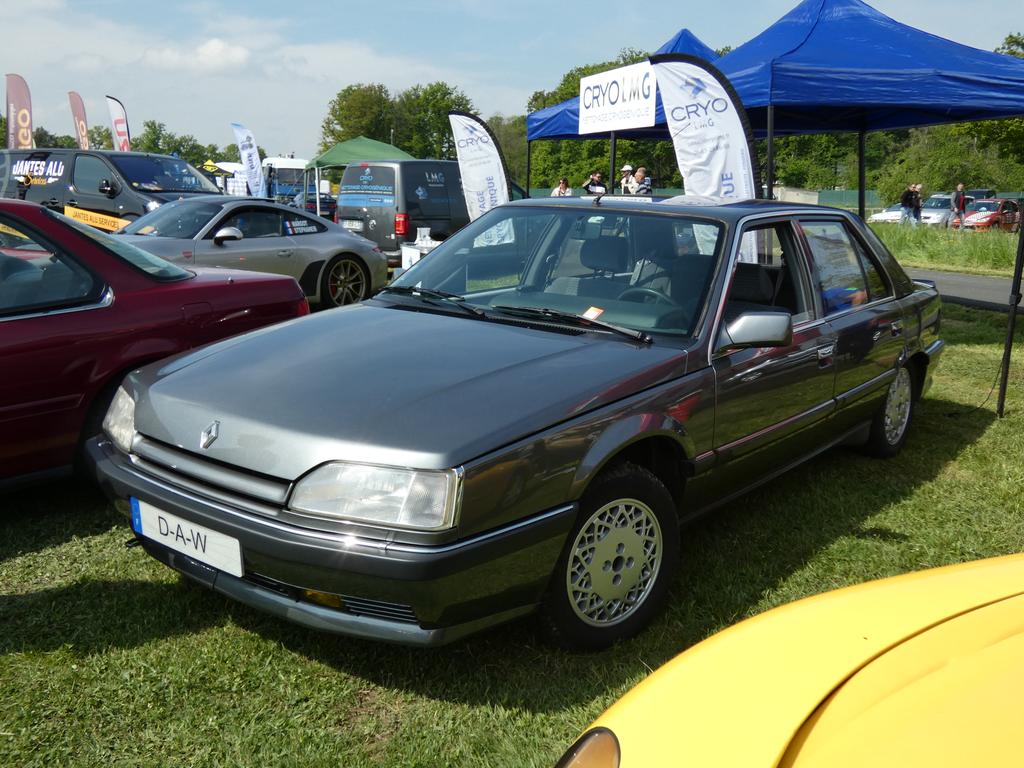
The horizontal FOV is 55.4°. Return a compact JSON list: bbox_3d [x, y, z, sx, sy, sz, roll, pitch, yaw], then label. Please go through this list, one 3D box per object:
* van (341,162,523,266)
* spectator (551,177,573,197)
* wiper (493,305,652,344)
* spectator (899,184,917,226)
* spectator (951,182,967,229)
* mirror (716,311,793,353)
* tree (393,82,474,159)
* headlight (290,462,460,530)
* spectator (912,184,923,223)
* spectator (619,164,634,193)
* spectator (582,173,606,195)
[{"bbox_3d":[-1.044,-3.416,19.571,1.920,1.950,4.750,10,15,40],"label":"van"},{"bbox_3d":[0.998,-3.316,19.711,0.480,1.670,0.320,5,12,21],"label":"spectator"},{"bbox_3d":[0.200,-0.233,3.455,0.712,0.060,0.070,15,19,39],"label":"wiper"},{"bbox_3d":[14.025,-6.212,34.678,0.500,1.750,0.500,5,13,22],"label":"spectator"},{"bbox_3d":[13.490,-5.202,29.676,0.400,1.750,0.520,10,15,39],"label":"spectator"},{"bbox_3d":[0.801,-0.176,3.200,0.220,0.140,0.150,10,15,38],"label":"mirror"},{"bbox_3d":[-7.397,-22.567,91.984,8.000,11.200,8.000,0,12,0],"label":"tree"},{"bbox_3d":[-0.331,0.260,2.450,0.460,0.155,0.190,7,14,28],"label":"headlight"},{"bbox_3d":[12.638,-5.375,30.568,0.380,1.740,0.500,10,15,39],"label":"spectator"},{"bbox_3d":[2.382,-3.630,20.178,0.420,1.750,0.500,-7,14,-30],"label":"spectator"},{"bbox_3d":[1.663,-3.348,19.658,0.550,1.780,0.360,-4,12,-17],"label":"spectator"}]

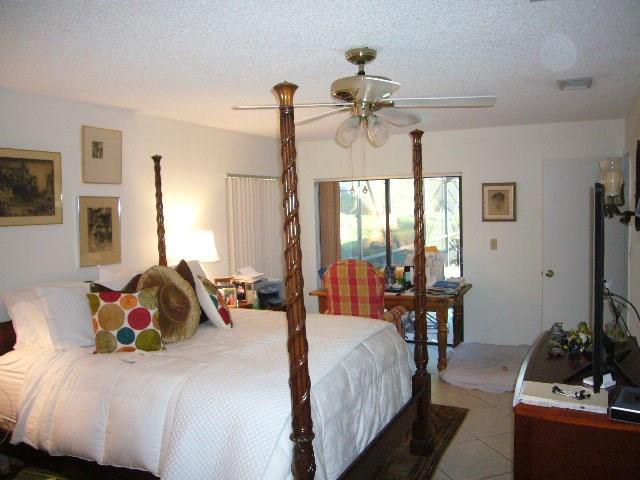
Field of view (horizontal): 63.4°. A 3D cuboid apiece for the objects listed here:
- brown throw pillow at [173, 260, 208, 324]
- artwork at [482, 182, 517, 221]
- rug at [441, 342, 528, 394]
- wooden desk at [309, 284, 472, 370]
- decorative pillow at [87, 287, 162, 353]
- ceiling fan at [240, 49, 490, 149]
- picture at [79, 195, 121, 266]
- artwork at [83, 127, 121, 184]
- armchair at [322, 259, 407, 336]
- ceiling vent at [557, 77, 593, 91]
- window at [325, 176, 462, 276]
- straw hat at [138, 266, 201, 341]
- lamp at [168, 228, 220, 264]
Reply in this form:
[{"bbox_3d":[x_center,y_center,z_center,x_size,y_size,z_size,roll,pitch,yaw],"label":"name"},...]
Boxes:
[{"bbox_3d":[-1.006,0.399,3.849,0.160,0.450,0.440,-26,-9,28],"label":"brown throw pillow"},{"bbox_3d":[1.898,-0.403,5.487,0.350,0.405,0.030,0,4,28],"label":"artwork"},{"bbox_3d":[1.657,1.211,5.008,0.870,0.080,1.250,0,4,28],"label":"rug"},{"bbox_3d":[0.744,0.874,5.266,1.450,0.770,0.700,0,4,23],"label":"wooden desk"},{"bbox_3d":[-1.075,0.445,2.860,0.385,0.365,0.125,-2,-6,1],"label":"decorative pillow"},{"bbox_3d":[0.216,-0.729,2.707,1.320,0.490,1.300,0,4,28],"label":"ceiling fan"},{"bbox_3d":[-1.831,-0.071,4.357,0.035,0.575,0.410,1,4,28],"label":"picture"},{"bbox_3d":[-1.816,-0.704,4.361,0.035,0.459,0.399,1,4,28],"label":"artwork"},{"bbox_3d":[0.446,0.753,4.969,0.660,1.120,0.660,1,4,25],"label":"armchair"},{"bbox_3d":[1.844,-1.110,3.733,0.220,0.035,0.330,1,4,28],"label":"ceiling vent"},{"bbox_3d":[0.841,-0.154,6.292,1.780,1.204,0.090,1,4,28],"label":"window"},{"bbox_3d":[-0.956,0.410,3.290,0.170,0.440,0.410,-25,-8,31],"label":"straw hat"},{"bbox_3d":[-1.203,0.289,4.952,0.450,0.720,0.450,1,4,28],"label":"lamp"}]

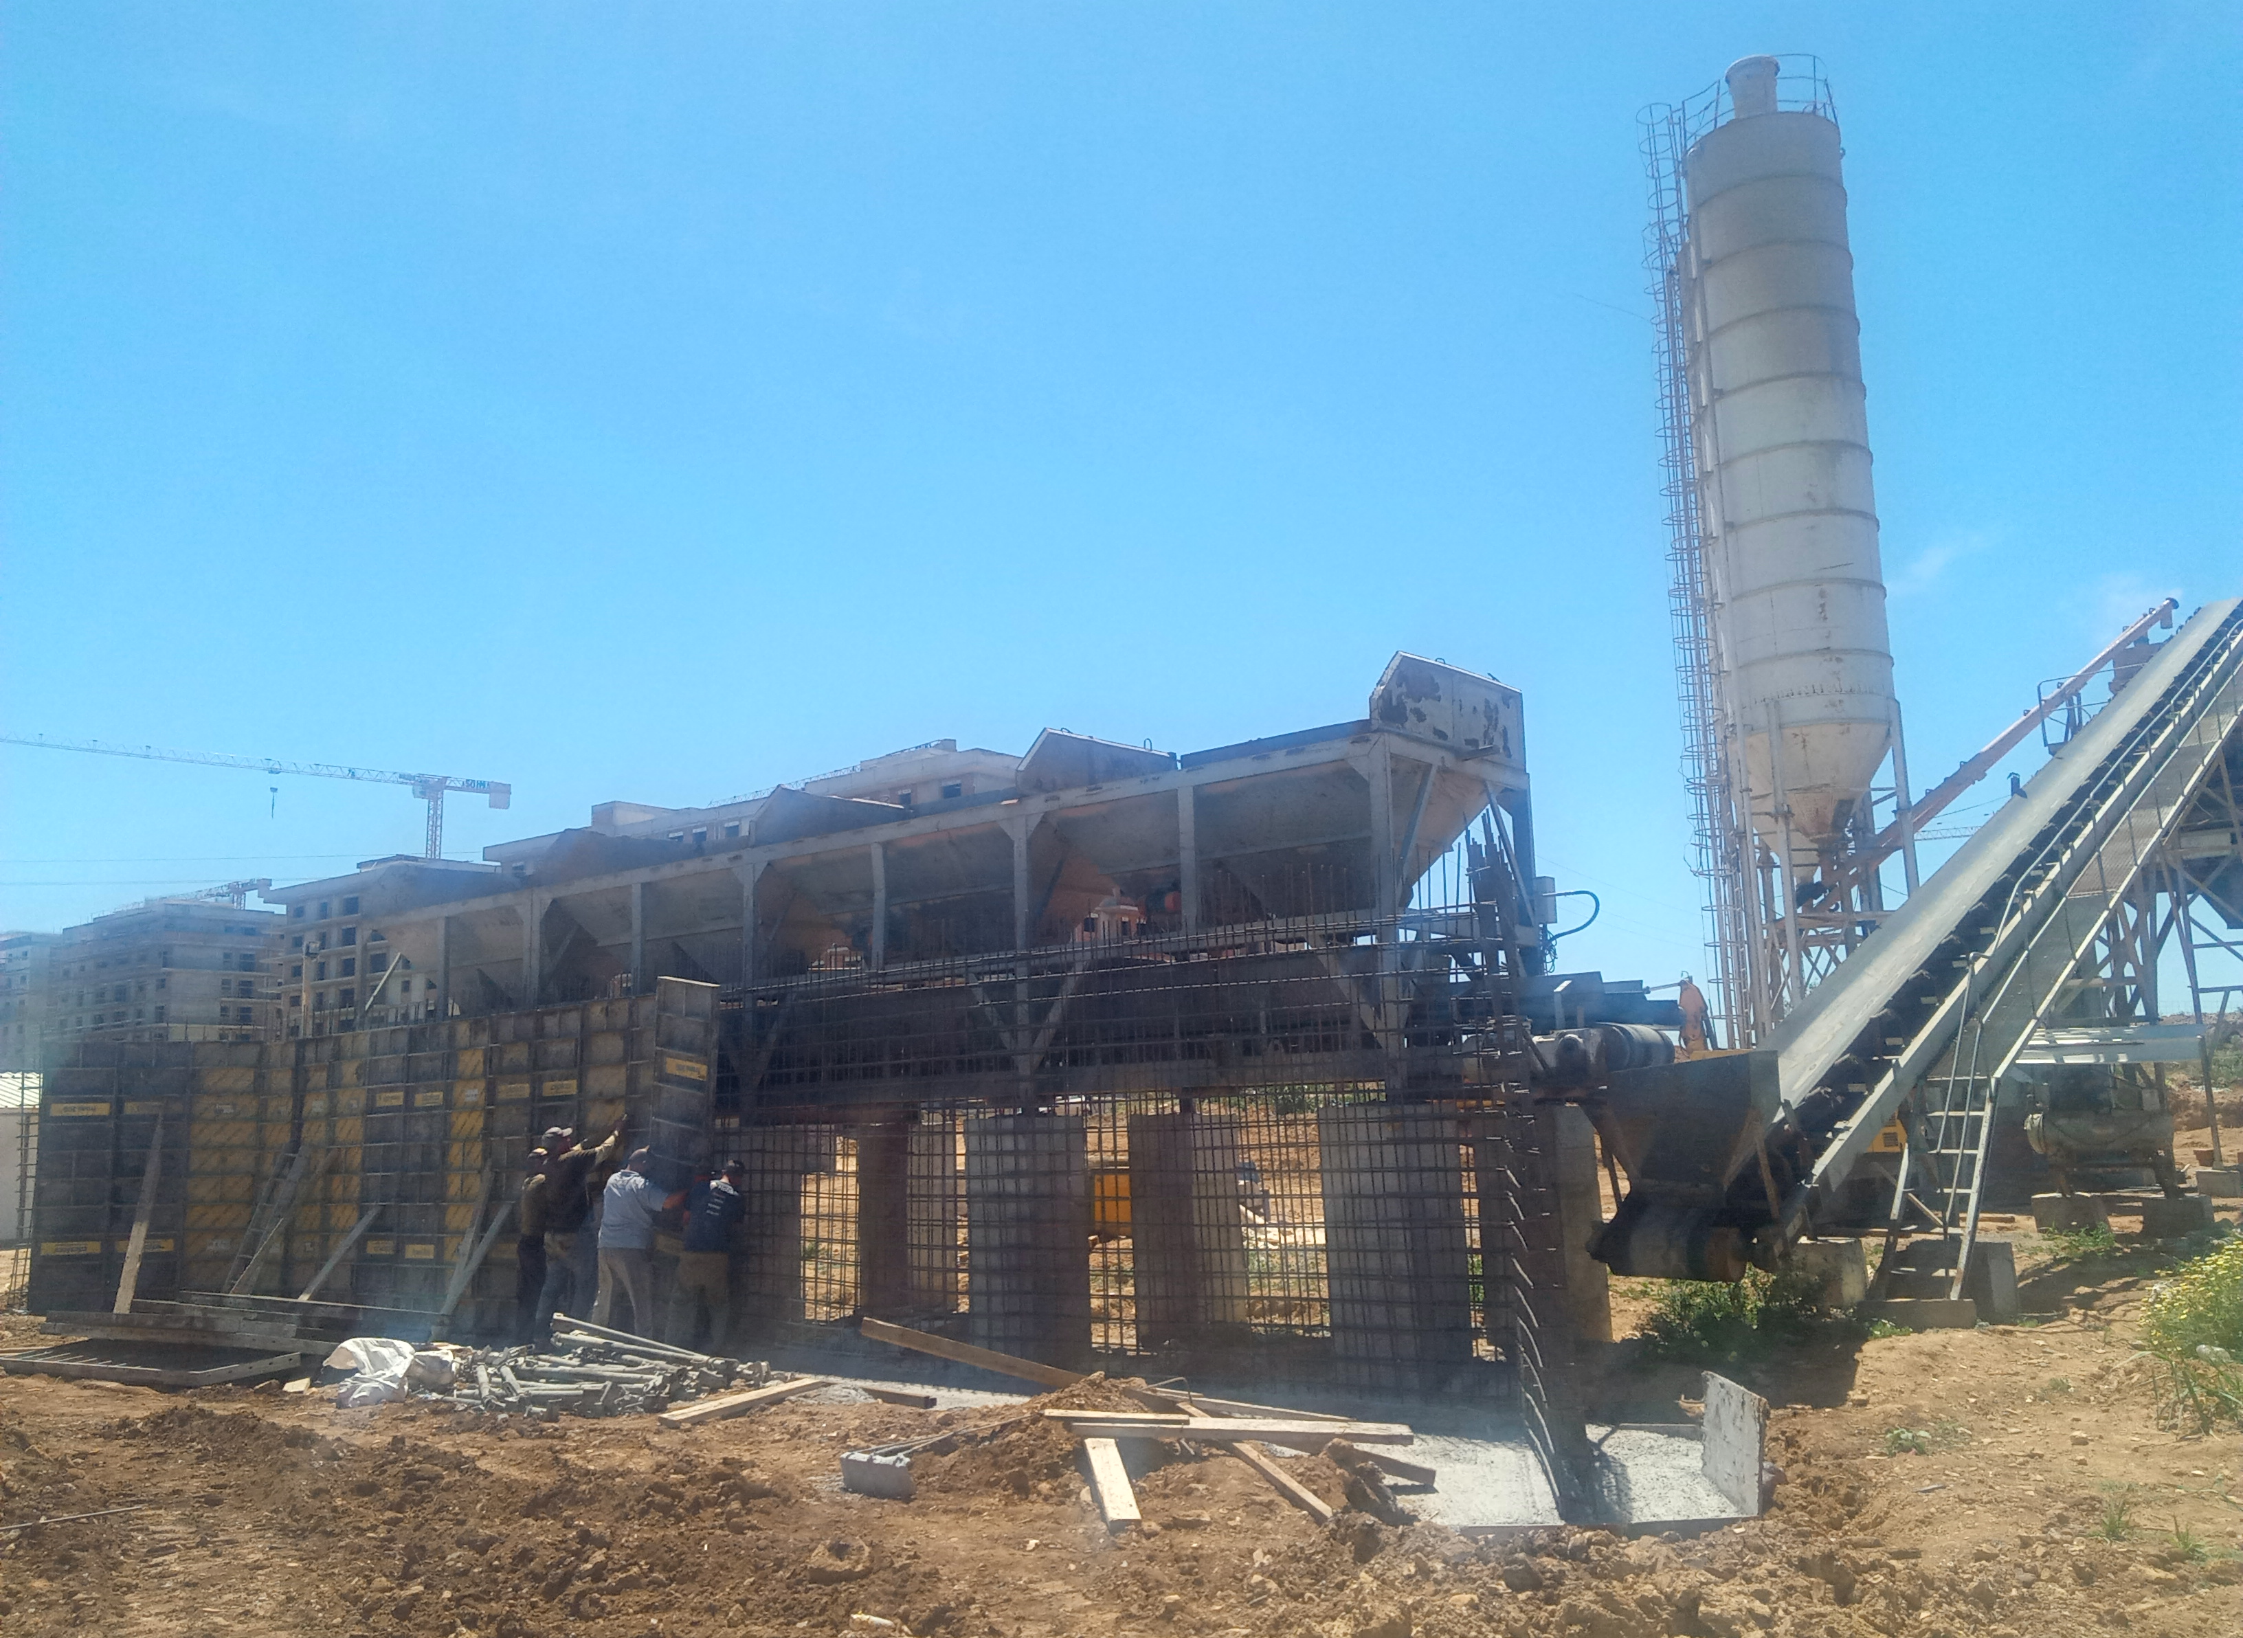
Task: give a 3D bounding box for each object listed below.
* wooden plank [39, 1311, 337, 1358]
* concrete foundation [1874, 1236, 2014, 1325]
[{"bbox_3d":[-7.795,4.265,15.153,3.984,0.220,0.260,-7,-11,31],"label":"wooden plank"},{"bbox_3d":[5.899,3.319,13.134,0.820,0.600,0.650,-4,-10,11],"label":"concrete foundation"}]

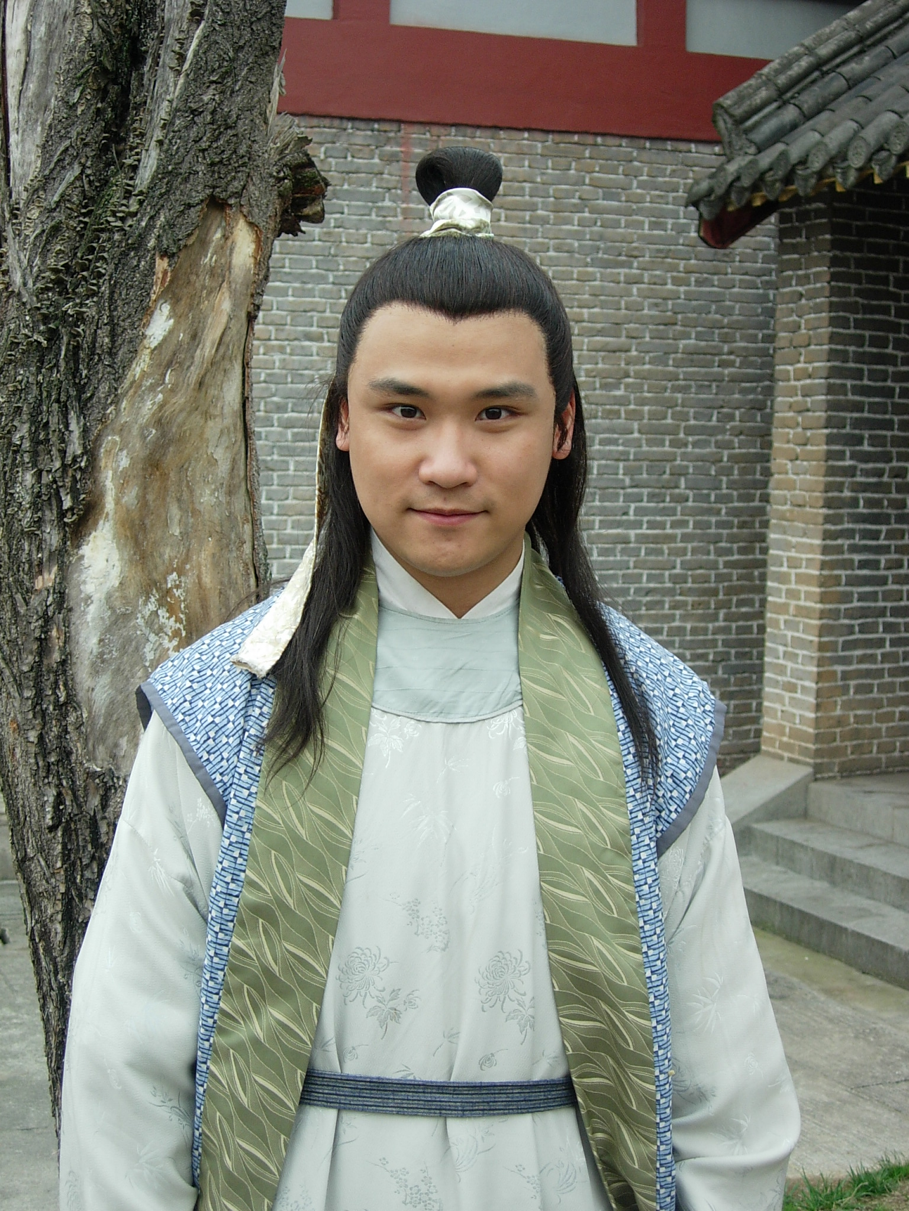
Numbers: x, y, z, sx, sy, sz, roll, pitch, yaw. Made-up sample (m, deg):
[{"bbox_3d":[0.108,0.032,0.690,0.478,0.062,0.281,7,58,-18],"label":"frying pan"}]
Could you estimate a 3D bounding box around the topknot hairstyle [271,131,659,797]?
[{"bbox_3d":[0.006,-0.112,1.415,0.305,0.490,0.230,0,6,3],"label":"topknot hairstyle"}]

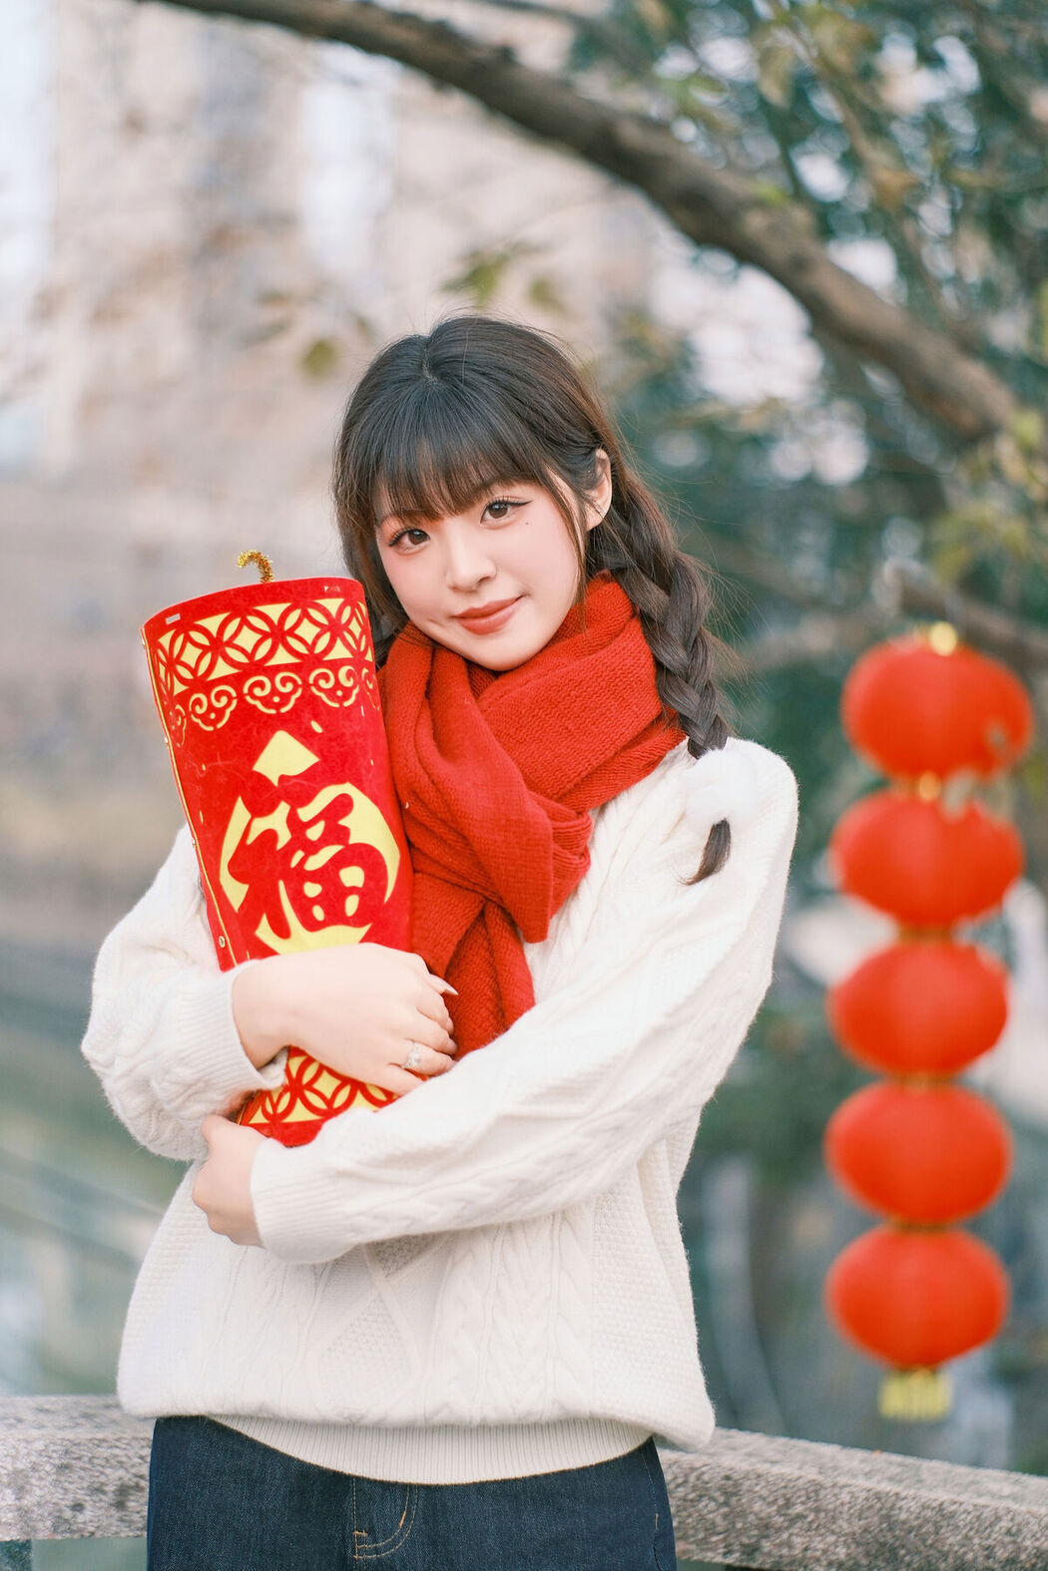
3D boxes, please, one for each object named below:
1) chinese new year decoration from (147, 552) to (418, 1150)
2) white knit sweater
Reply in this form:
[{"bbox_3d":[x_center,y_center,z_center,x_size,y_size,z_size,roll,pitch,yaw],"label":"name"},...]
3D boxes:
[{"bbox_3d":[-0.148,0.054,2.100,0.145,0.365,0.137,-9,6,-7],"label":"chinese new year decoration"},{"bbox_3d":[-0.050,0.200,2.165,0.465,0.495,0.330,2,1,6],"label":"white knit sweater"}]

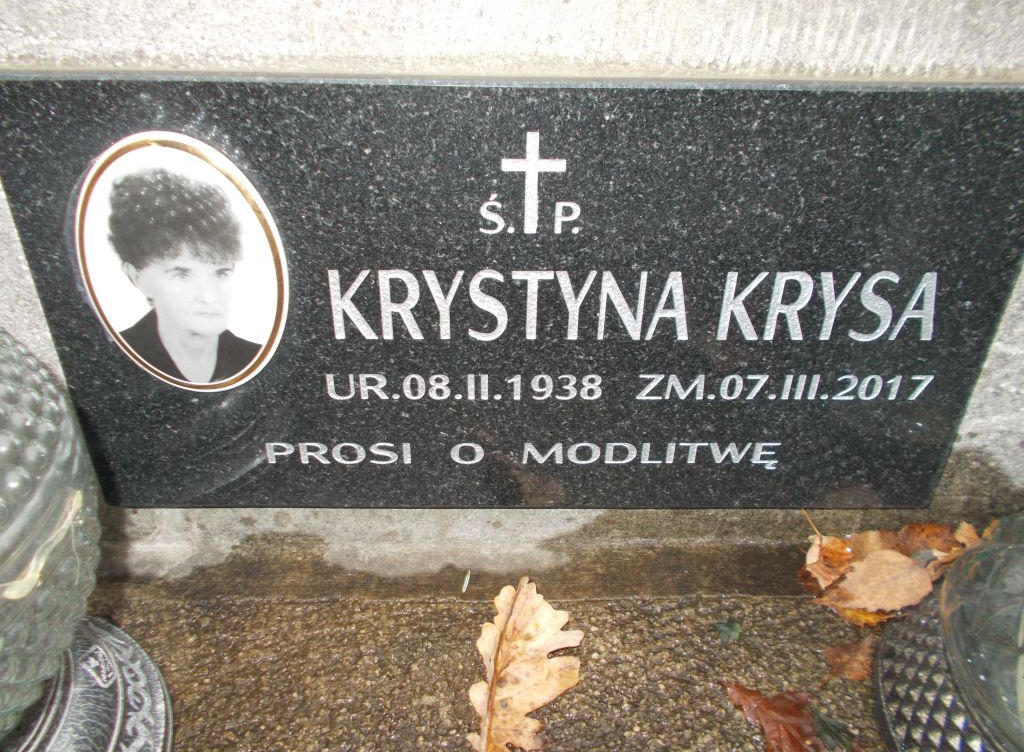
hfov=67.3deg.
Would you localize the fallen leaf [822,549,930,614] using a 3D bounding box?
[{"bbox_3d":[0.191,0.108,0.402,0.057,0.011,0.036,-1,51,-2],"label":"fallen leaf"}]

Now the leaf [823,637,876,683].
[{"bbox_3d":[0.163,0.137,0.371,0.033,0.005,0.023,-20,36,-31],"label":"leaf"}]

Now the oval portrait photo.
[{"bbox_3d":[-0.131,-0.039,0.305,0.082,0.112,0.008,5,30,-4],"label":"oval portrait photo"}]

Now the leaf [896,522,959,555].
[{"bbox_3d":[0.219,0.087,0.408,0.033,0.012,0.021,0,70,-1],"label":"leaf"}]

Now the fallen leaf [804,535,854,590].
[{"bbox_3d":[0.165,0.098,0.400,0.025,0.014,0.027,0,70,-1],"label":"fallen leaf"}]

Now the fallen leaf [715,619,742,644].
[{"bbox_3d":[0.108,0.129,0.385,0.013,0.003,0.015,0,30,-1],"label":"fallen leaf"}]

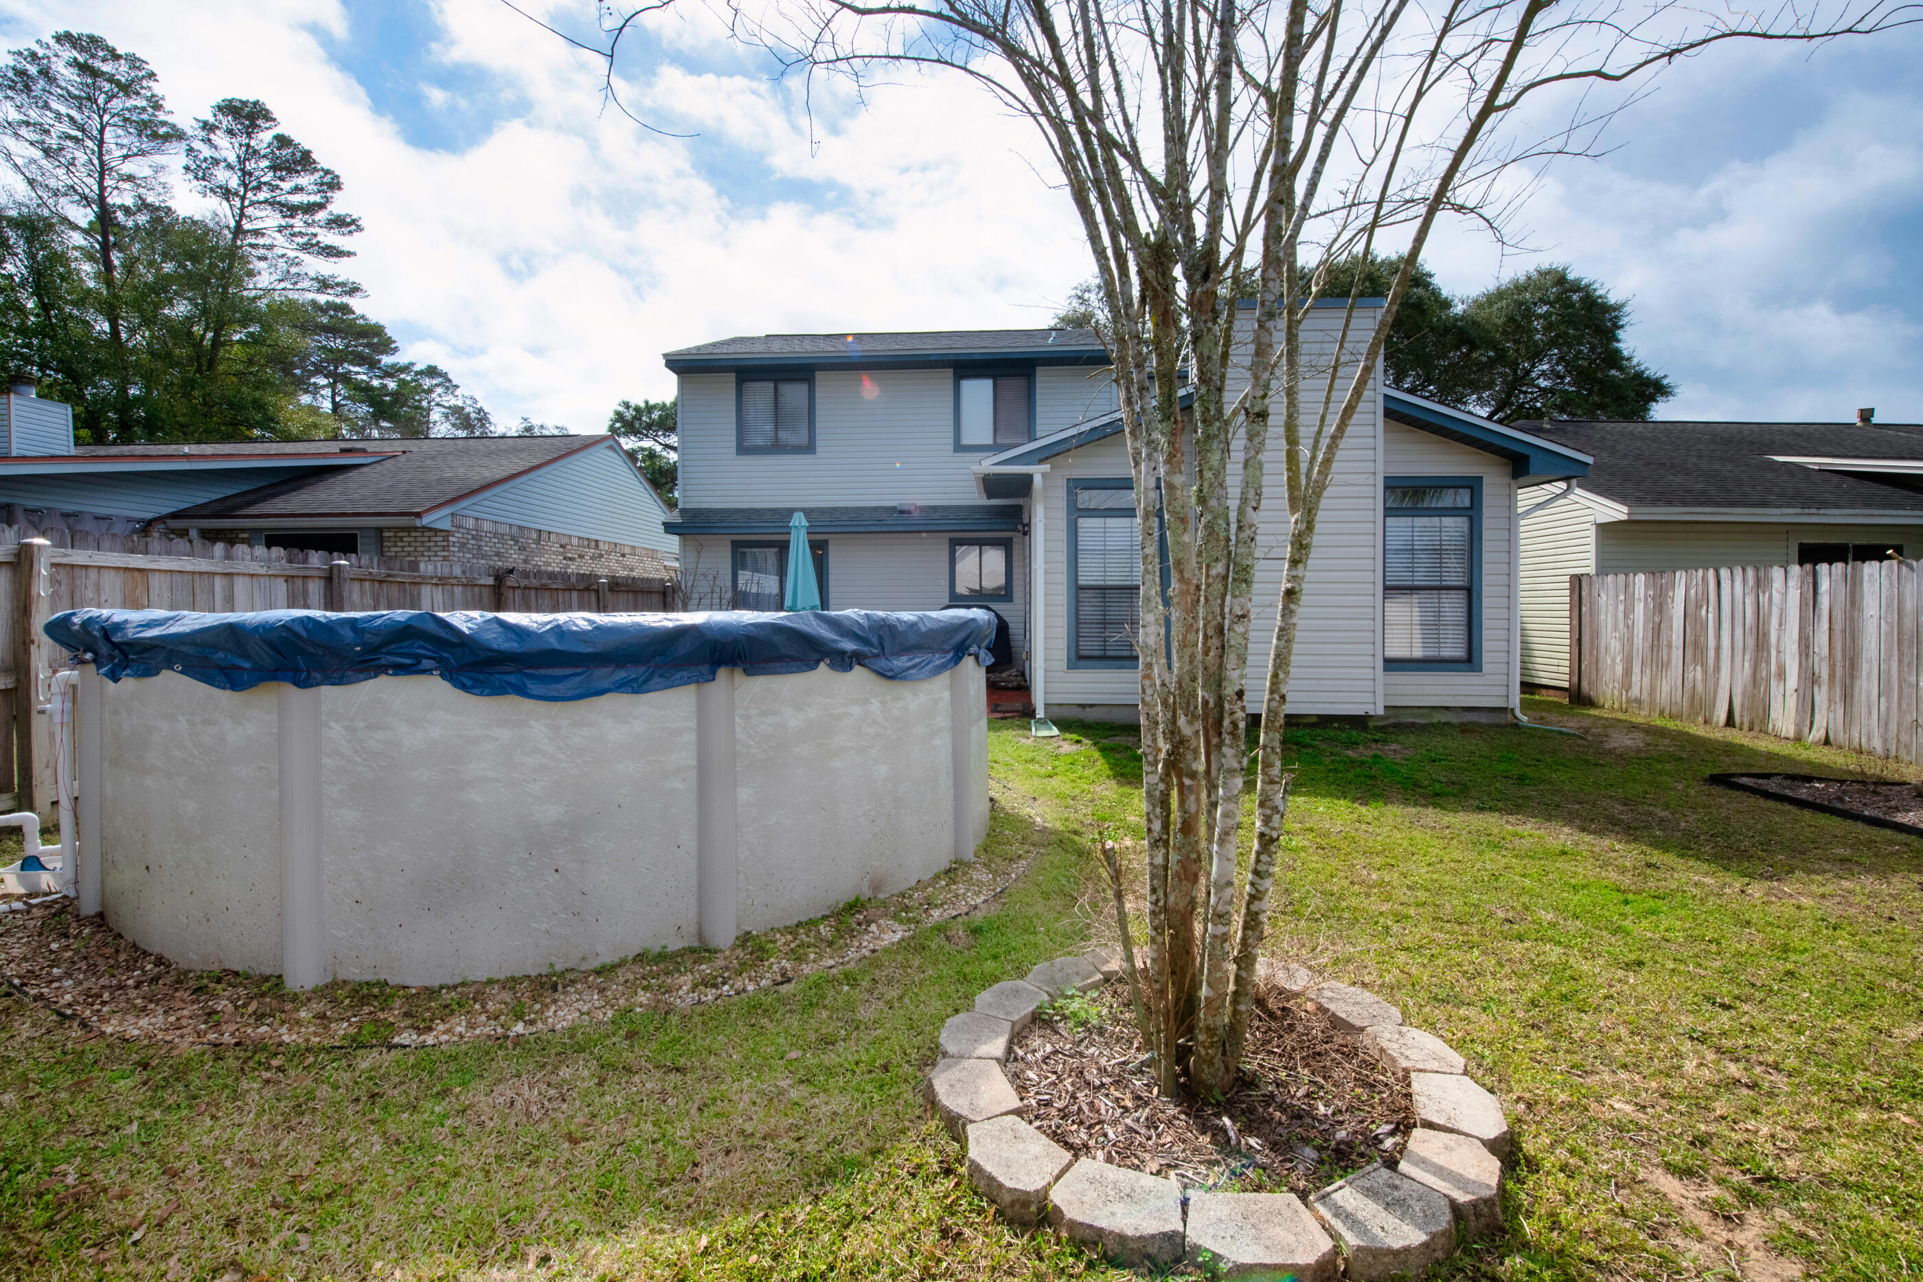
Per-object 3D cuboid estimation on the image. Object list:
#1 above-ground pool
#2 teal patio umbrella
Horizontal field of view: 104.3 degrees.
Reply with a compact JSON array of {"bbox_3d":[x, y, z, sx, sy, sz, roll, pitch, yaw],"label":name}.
[{"bbox_3d":[-2.143,0.454,4.902,4.740,1.340,4.740,0,2,0],"label":"above-ground pool"},{"bbox_3d":[-2.225,-0.559,10.453,0.500,2.450,0.500,0,2,0],"label":"teal patio umbrella"}]

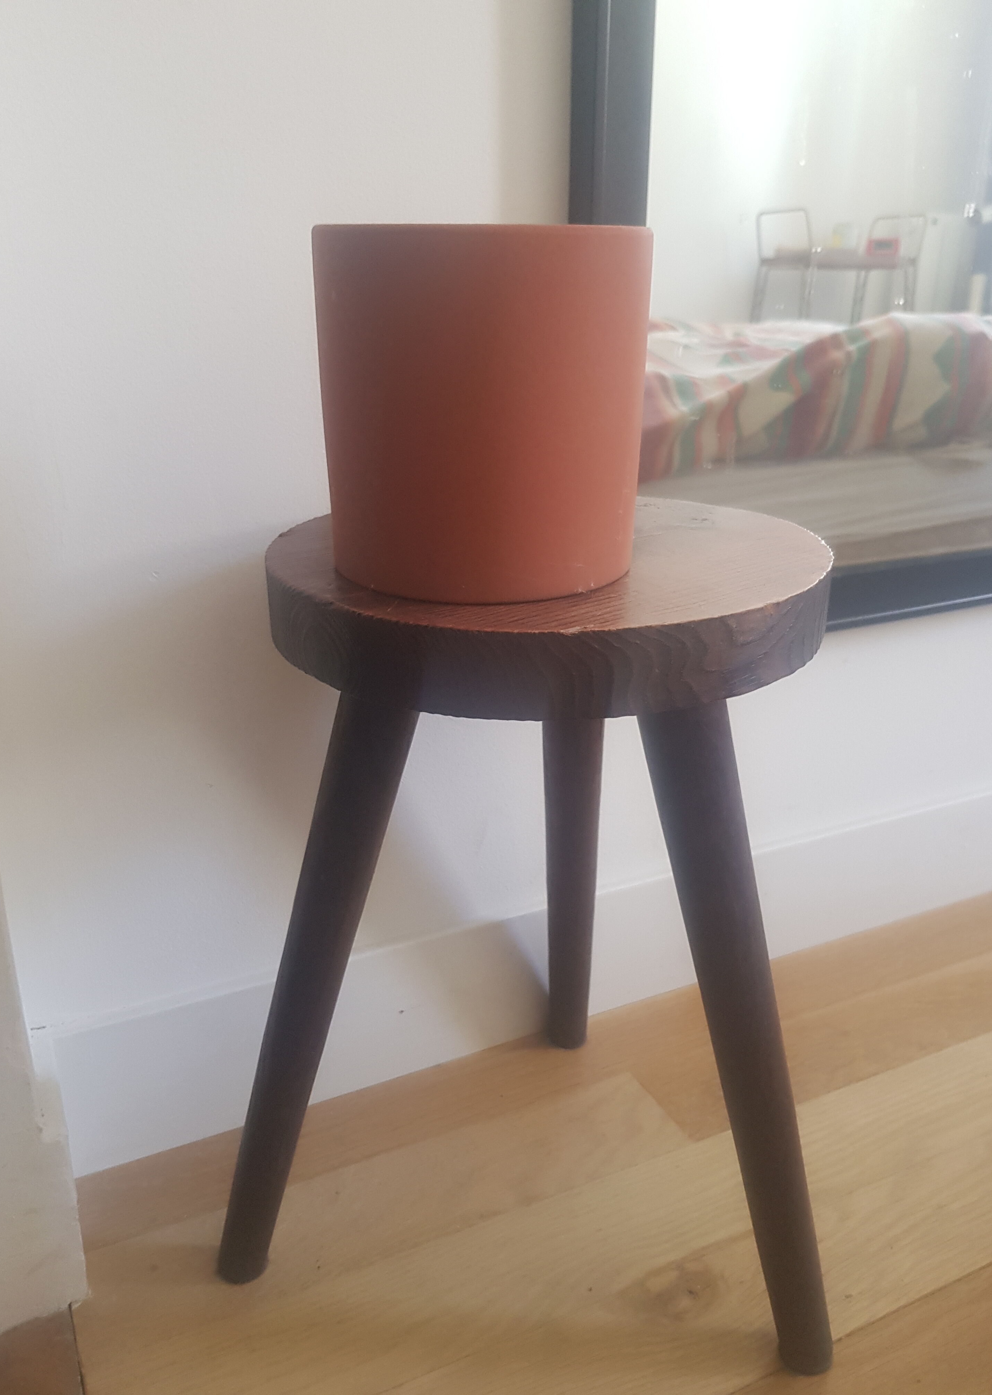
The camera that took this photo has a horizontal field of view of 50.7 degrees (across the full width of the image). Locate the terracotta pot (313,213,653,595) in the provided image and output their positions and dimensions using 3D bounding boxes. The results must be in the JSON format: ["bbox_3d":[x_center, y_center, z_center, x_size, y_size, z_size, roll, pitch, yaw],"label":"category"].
[{"bbox_3d":[-0.005,-0.132,0.474,0.145,0.144,0.145,0,22,0],"label":"terracotta pot"}]

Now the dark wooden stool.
[{"bbox_3d":[0.030,0.127,0.650,0.385,0.468,0.343,4,23,11],"label":"dark wooden stool"}]

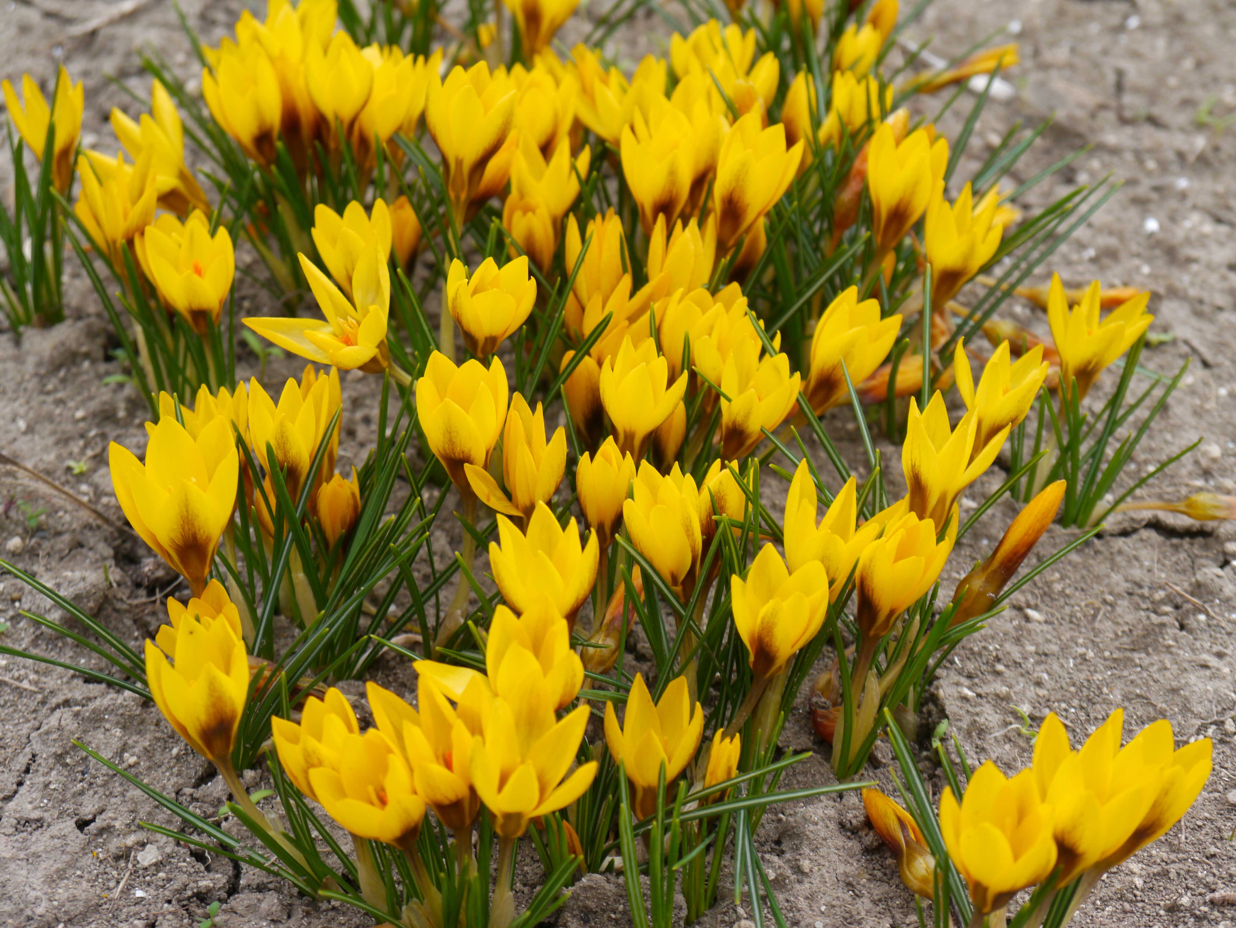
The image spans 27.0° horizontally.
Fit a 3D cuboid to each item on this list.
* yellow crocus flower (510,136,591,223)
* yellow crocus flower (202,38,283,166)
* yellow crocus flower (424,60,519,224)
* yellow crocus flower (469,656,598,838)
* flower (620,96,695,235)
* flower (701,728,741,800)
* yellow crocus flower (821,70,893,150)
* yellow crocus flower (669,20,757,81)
[{"bbox_3d":[-0.021,-0.090,0.840,0.026,0.029,0.025,-2,36,1],"label":"yellow crocus flower"},{"bbox_3d":[-0.140,-0.133,0.955,0.028,0.046,0.028,-9,32,5],"label":"yellow crocus flower"},{"bbox_3d":[-0.047,-0.099,0.815,0.029,0.052,0.028,3,36,-2],"label":"yellow crocus flower"},{"bbox_3d":[-0.023,0.072,0.625,0.030,0.047,0.029,6,36,-5],"label":"yellow crocus flower"},{"bbox_3d":[0.014,-0.104,0.910,0.027,0.048,0.027,-2,32,1],"label":"flower"},{"bbox_3d":[0.025,0.077,0.650,0.010,0.024,0.009,8,36,-6],"label":"flower"},{"bbox_3d":[0.095,-0.137,1.026,0.029,0.034,0.029,2,38,-2],"label":"yellow crocus flower"},{"bbox_3d":[0.041,-0.167,1.110,0.036,0.041,0.036,0,38,0],"label":"yellow crocus flower"}]

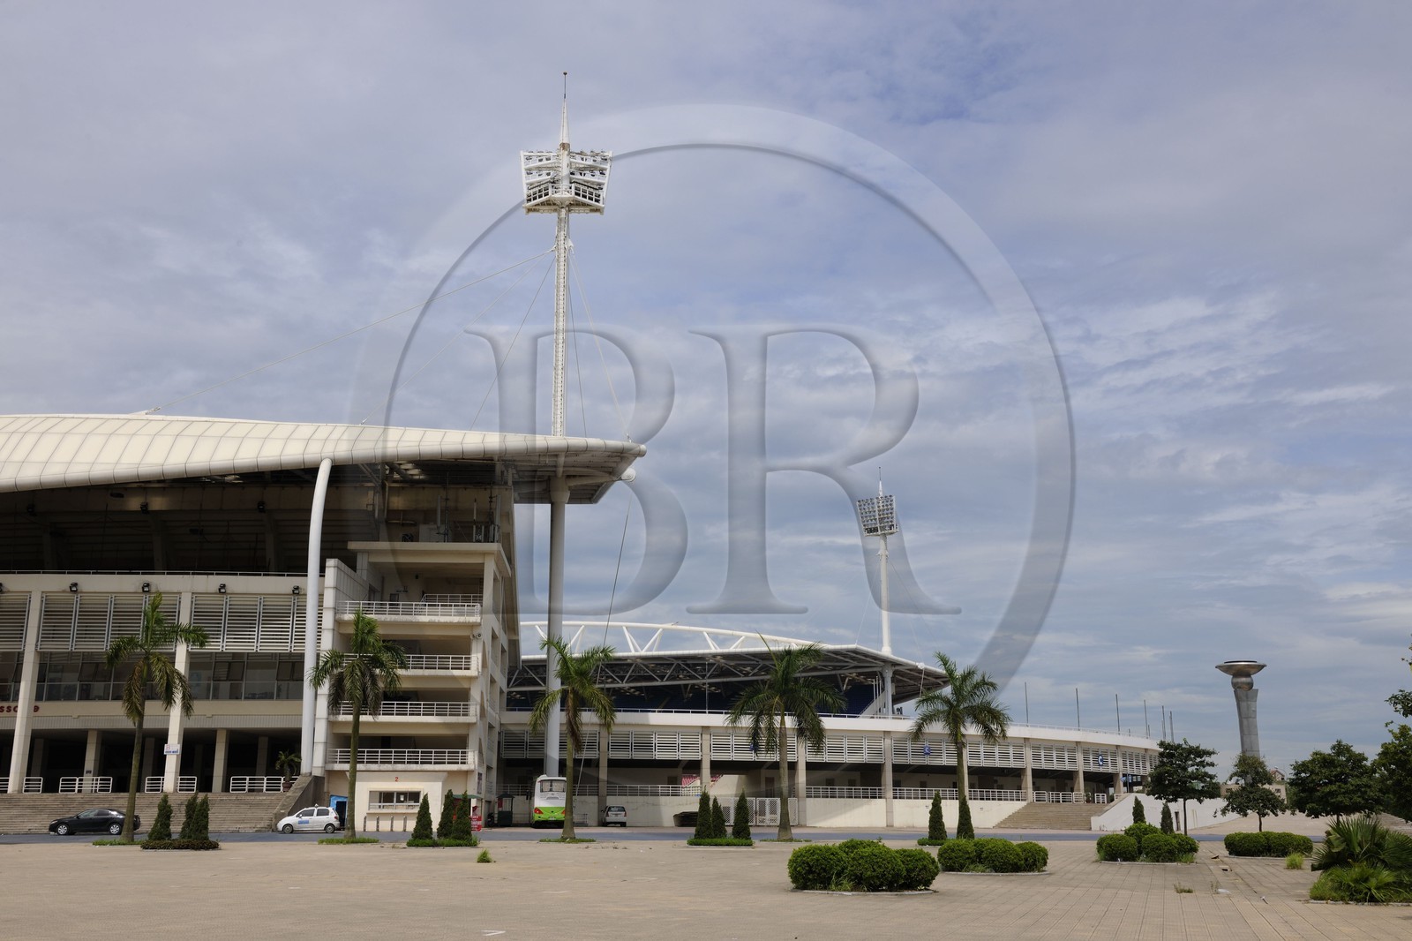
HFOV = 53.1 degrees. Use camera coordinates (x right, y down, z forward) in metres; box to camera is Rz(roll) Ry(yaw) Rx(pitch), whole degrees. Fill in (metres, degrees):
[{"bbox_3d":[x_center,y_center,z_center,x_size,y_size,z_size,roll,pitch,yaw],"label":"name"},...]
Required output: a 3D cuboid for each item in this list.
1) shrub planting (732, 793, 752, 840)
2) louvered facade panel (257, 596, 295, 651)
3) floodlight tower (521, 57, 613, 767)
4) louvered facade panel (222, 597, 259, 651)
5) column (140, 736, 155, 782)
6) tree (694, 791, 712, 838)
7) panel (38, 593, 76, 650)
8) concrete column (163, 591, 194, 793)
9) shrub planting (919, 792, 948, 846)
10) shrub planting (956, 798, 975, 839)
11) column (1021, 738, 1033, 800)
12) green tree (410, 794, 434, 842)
[{"bbox_3d":[1.433,13.917,56.768,0.780,2.153,0.780,0,-14,0],"label":"shrub planting"},{"bbox_3d":[-27.349,9.761,89.917,1.963,3.533,0.150,1,-14,-6],"label":"louvered facade panel"},{"bbox_3d":[-10.887,-3.246,106.219,7.100,58.410,3.200,0,-13,0],"label":"floodlight tower"},{"bbox_3d":[-29.454,9.737,89.695,1.954,3.525,0.150,1,-14,-6],"label":"louvered facade panel"},{"bbox_3d":[-43.847,23.332,110.882,0.680,4.300,0.740,1,-14,-3],"label":"column"},{"bbox_3d":[-0.134,14.101,57.454,0.800,2.209,0.800,0,-13,0],"label":"tree"},{"bbox_3d":[-40.669,9.551,88.528,1.954,3.528,0.150,1,-14,-6],"label":"panel"},{"bbox_3d":[-33.416,14.024,89.981,0.720,12.715,0.750,1,-14,-3],"label":"concrete column"},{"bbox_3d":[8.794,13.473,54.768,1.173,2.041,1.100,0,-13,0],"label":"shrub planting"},{"bbox_3d":[9.976,13.522,54.416,0.760,1.750,0.760,0,-14,0],"label":"shrub planting"},{"bbox_3d":[25.751,23.947,113.031,0.850,5.028,0.600,13,-18,-42],"label":"column"},{"bbox_3d":[-11.328,14.012,56.743,0.850,1.958,0.850,0,-14,0],"label":"green tree"}]

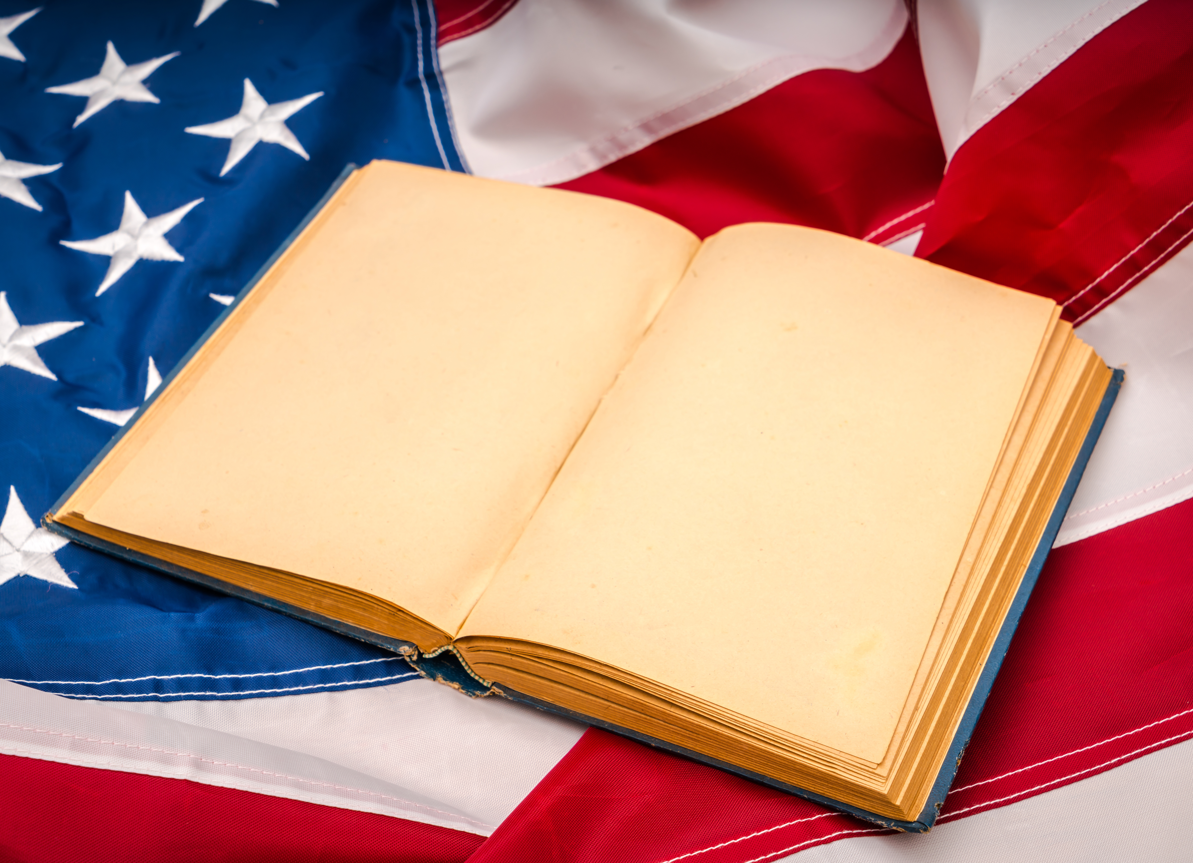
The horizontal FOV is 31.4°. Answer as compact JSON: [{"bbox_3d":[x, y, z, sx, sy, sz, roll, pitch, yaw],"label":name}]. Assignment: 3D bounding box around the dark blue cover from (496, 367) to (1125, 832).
[{"bbox_3d":[0.071,0.028,0.651,0.130,0.005,0.192,16,49,20],"label":"dark blue cover"}]

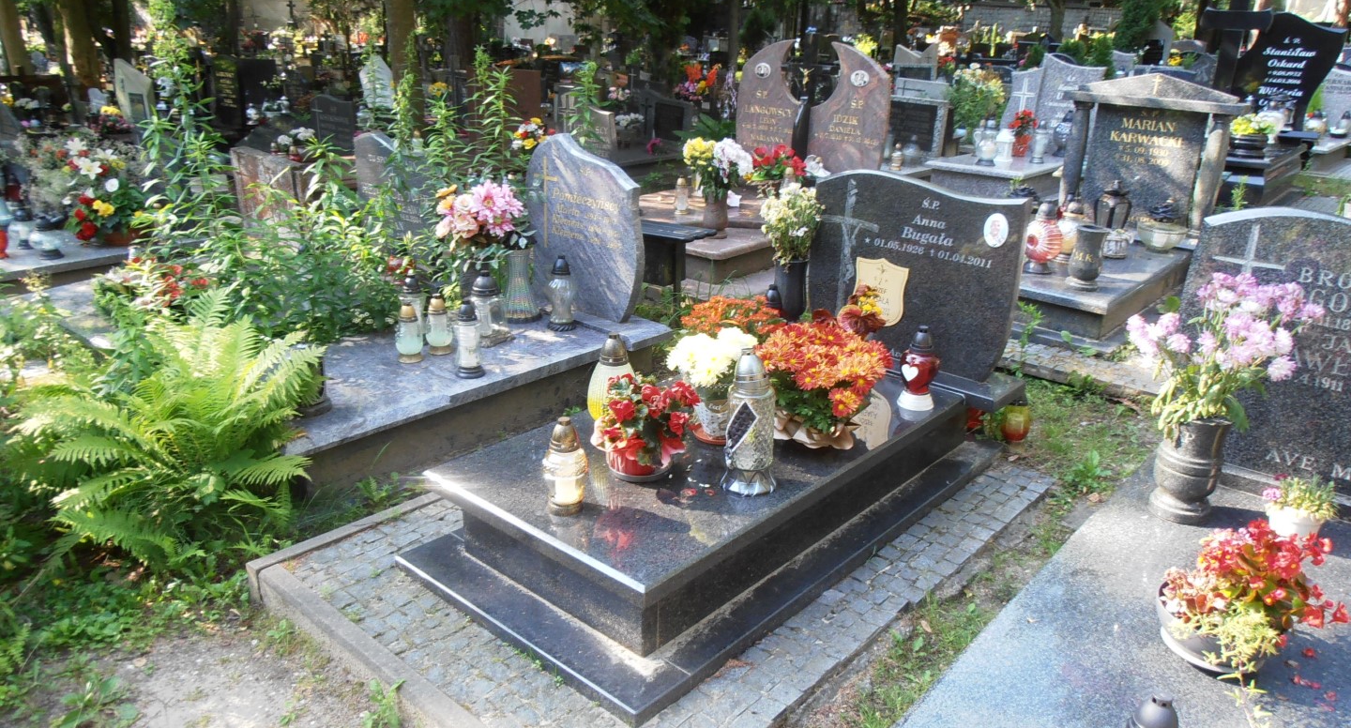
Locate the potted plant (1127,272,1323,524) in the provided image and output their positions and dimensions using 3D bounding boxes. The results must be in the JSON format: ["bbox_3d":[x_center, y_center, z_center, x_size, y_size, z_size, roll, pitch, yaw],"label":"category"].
[{"bbox_3d":[1.413,0.099,2.492,0.444,0.665,0.404,13,24,29],"label":"potted plant"}]

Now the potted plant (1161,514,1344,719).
[{"bbox_3d":[1.236,0.486,2.005,0.360,0.250,0.330,13,24,32],"label":"potted plant"}]

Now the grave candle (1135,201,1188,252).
[{"bbox_3d":[2.785,-0.786,5.360,0.291,0.276,0.291,17,26,40],"label":"grave candle"}]

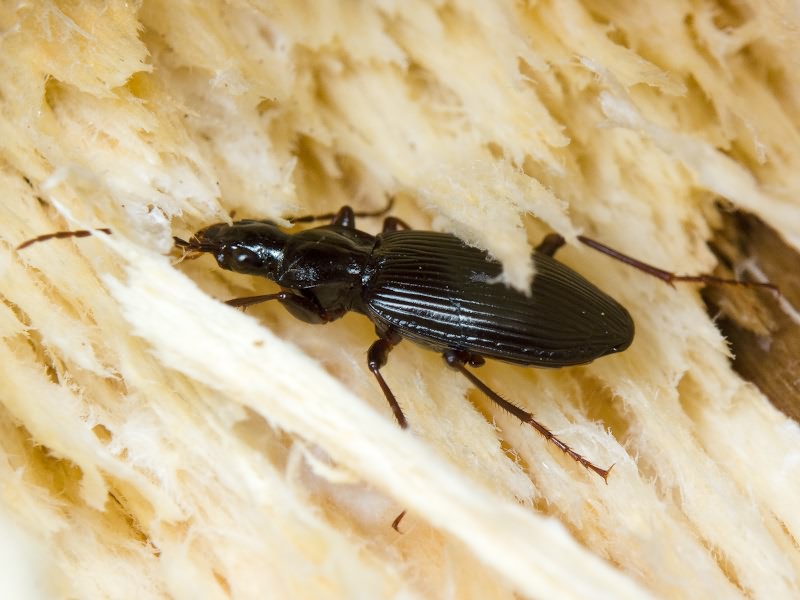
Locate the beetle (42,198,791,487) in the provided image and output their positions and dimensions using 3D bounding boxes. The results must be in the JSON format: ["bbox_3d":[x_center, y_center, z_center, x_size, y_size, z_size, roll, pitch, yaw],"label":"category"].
[{"bbox_3d":[0.000,-0.001,0.075,0.023,0.004,0.009,14,55,0],"label":"beetle"}]

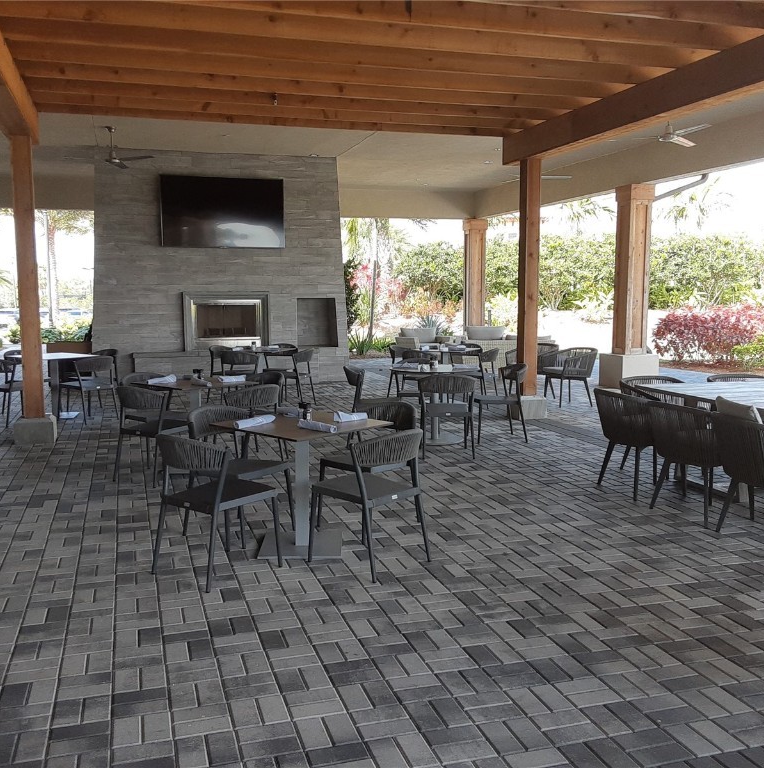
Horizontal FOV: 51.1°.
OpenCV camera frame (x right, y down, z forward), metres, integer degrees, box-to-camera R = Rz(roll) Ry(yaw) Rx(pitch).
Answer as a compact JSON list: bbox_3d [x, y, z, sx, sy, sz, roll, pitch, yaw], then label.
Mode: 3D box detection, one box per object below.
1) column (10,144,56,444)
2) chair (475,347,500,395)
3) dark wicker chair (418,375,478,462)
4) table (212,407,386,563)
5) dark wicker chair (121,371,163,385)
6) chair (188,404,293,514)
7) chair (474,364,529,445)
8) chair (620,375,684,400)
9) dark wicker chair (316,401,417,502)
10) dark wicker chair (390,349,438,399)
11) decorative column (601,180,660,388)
[{"bbox_3d":[-3.561,-0.932,8.129,0.390,3.050,0.390,-2,7,-18],"label":"column"},{"bbox_3d":[1.320,-0.082,10.918,0.530,0.780,0.520,4,7,29],"label":"chair"},{"bbox_3d":[0.618,0.284,7.486,0.530,0.770,0.540,0,6,-1],"label":"dark wicker chair"},{"bbox_3d":[-0.461,0.607,4.741,0.780,0.745,0.760,6,9,42],"label":"table"},{"bbox_3d":[-2.054,0.311,7.236,0.550,0.785,0.530,6,9,43],"label":"dark wicker chair"},{"bbox_3d":[-0.911,0.559,5.065,0.550,0.785,0.530,5,8,35],"label":"chair"},{"bbox_3d":[1.220,0.188,8.338,0.550,0.785,0.530,-1,7,-9],"label":"chair"},{"bbox_3d":[2.448,0.364,6.943,0.600,0.790,0.600,-3,7,-29],"label":"chair"},{"bbox_3d":[-0.077,0.547,5.254,0.520,0.780,0.530,5,8,37],"label":"dark wicker chair"},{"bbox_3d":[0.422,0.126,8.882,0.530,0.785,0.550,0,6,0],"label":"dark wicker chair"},{"bbox_3d":[4.049,-1.554,12.943,0.655,3.210,0.660,-2,7,-18],"label":"decorative column"}]

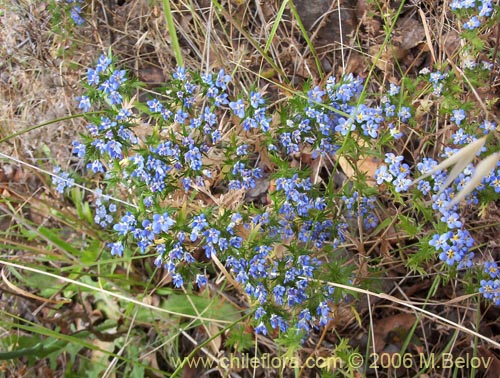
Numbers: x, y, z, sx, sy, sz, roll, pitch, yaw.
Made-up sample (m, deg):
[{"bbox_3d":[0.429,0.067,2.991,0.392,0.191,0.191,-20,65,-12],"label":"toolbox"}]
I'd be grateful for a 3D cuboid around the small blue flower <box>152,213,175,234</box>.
[{"bbox_3d":[-0.060,0.024,0.395,0.015,0.009,0.015,0,66,-6],"label":"small blue flower"}]

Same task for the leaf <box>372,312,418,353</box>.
[{"bbox_3d":[0.120,0.119,0.470,0.040,0.010,0.036,0,52,0],"label":"leaf"}]

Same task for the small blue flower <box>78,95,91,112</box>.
[{"bbox_3d":[-0.136,-0.070,0.465,0.012,0.009,0.014,0,75,6],"label":"small blue flower"}]

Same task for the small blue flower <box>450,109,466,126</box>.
[{"bbox_3d":[0.166,-0.057,0.450,0.013,0.008,0.015,0,73,0],"label":"small blue flower"}]

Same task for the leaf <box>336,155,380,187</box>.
[{"bbox_3d":[0.098,-0.017,0.510,0.044,0.010,0.034,0,52,0],"label":"leaf"}]

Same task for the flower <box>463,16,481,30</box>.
[{"bbox_3d":[0.194,-0.145,0.495,0.015,0.008,0.013,0,53,0],"label":"flower"}]

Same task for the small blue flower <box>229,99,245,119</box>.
[{"bbox_3d":[-0.011,-0.064,0.450,0.013,0.009,0.015,0,75,6],"label":"small blue flower"}]

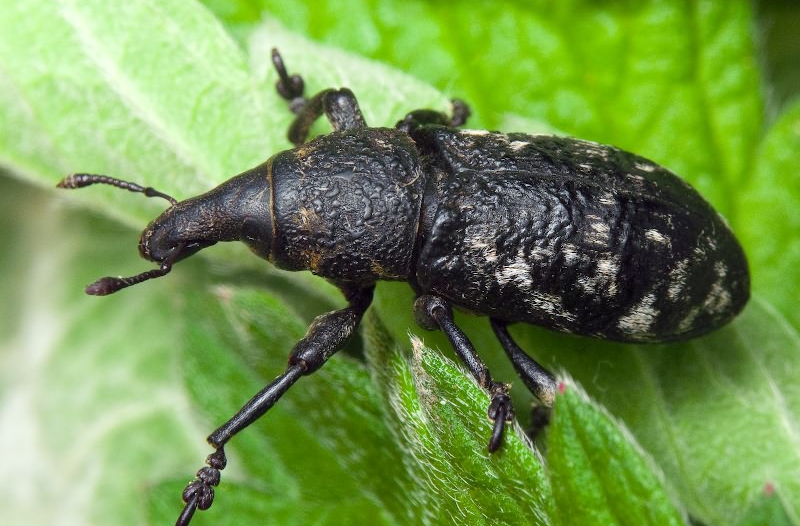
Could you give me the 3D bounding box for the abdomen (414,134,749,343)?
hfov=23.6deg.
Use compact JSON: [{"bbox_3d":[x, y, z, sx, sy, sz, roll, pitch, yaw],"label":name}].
[{"bbox_3d":[0.005,-0.001,0.055,0.010,0.005,0.006,14,56,0],"label":"abdomen"}]

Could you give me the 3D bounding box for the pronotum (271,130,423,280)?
[{"bbox_3d":[-0.002,-0.002,0.055,0.004,0.004,0.004,0,61,1],"label":"pronotum"}]

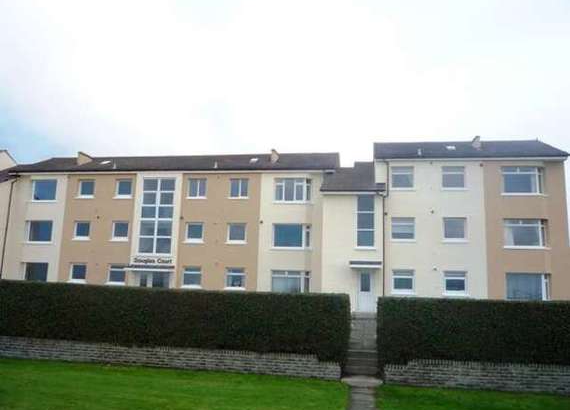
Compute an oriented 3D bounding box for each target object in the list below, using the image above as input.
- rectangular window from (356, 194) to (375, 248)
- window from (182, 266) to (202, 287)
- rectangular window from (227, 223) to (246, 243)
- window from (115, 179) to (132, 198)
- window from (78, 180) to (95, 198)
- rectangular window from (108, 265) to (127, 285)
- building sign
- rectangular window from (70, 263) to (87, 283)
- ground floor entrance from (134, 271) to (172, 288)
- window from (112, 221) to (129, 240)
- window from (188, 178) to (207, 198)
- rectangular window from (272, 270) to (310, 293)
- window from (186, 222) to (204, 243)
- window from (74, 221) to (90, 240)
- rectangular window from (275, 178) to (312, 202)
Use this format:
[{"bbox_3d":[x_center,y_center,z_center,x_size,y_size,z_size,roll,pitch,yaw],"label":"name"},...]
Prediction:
[{"bbox_3d":[4.010,0.860,24.559,0.940,2.673,0.130,0,-8,10],"label":"rectangular window"},{"bbox_3d":[-5.413,4.230,29.046,1.198,1.335,0.150,0,-10,10],"label":"window"},{"bbox_3d":[-2.782,1.675,28.647,1.132,1.182,0.130,0,-8,10],"label":"rectangular window"},{"bbox_3d":[-9.990,-1.007,30.733,1.156,1.236,0.150,0,-10,10],"label":"window"},{"bbox_3d":[-12.452,-1.021,31.157,1.133,1.253,0.150,0,-10,10],"label":"window"},{"bbox_3d":[-10.000,4.171,29.486,1.137,1.201,0.130,0,-8,10],"label":"rectangular window"},{"bbox_3d":[-7.920,3.319,29.571,2.543,0.476,0.100,0,-10,10],"label":"building sign"},{"bbox_3d":[-12.471,4.145,29.903,1.051,1.194,0.130,0,-8,10],"label":"rectangular window"},{"bbox_3d":[-7.774,4.956,29.325,2.429,2.000,0.200,0,-10,10],"label":"ground floor entrance"},{"bbox_3d":[-9.925,1.589,29.853,1.061,1.184,0.130,0,-8,10],"label":"window"},{"bbox_3d":[-5.259,-1.010,29.922,1.203,1.265,0.150,0,-10,10],"label":"window"},{"bbox_3d":[0.367,4.389,27.722,2.179,1.410,0.200,0,-8,10],"label":"rectangular window"},{"bbox_3d":[-5.264,1.647,29.066,1.080,1.211,0.130,0,-8,10],"label":"window"},{"bbox_3d":[-12.581,1.602,30.727,1.097,1.179,0.150,0,-10,10],"label":"window"},{"bbox_3d":[0.467,-0.815,29.004,2.218,1.519,0.250,0,-10,10],"label":"rectangular window"}]

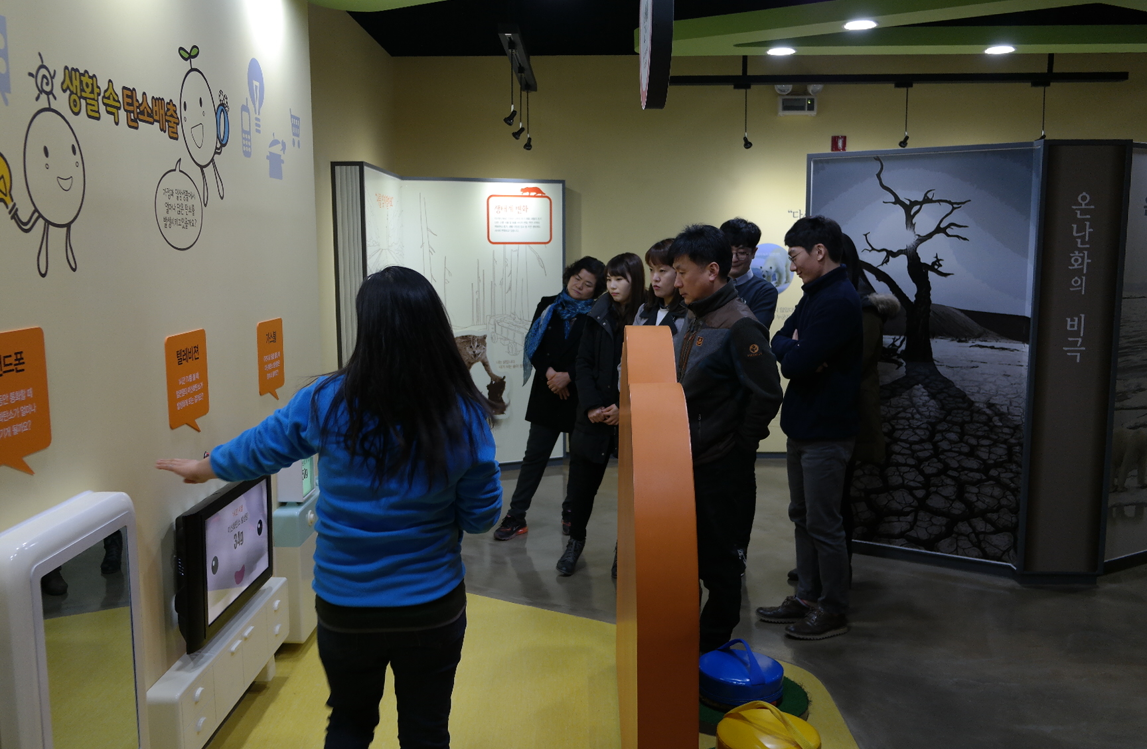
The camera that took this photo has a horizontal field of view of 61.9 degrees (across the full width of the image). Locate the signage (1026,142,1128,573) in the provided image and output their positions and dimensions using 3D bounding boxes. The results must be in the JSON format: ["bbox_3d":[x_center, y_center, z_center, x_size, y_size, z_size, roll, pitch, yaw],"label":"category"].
[{"bbox_3d":[2.355,-0.034,4.540,0.390,2.080,0.090,0,7,0],"label":"signage"}]

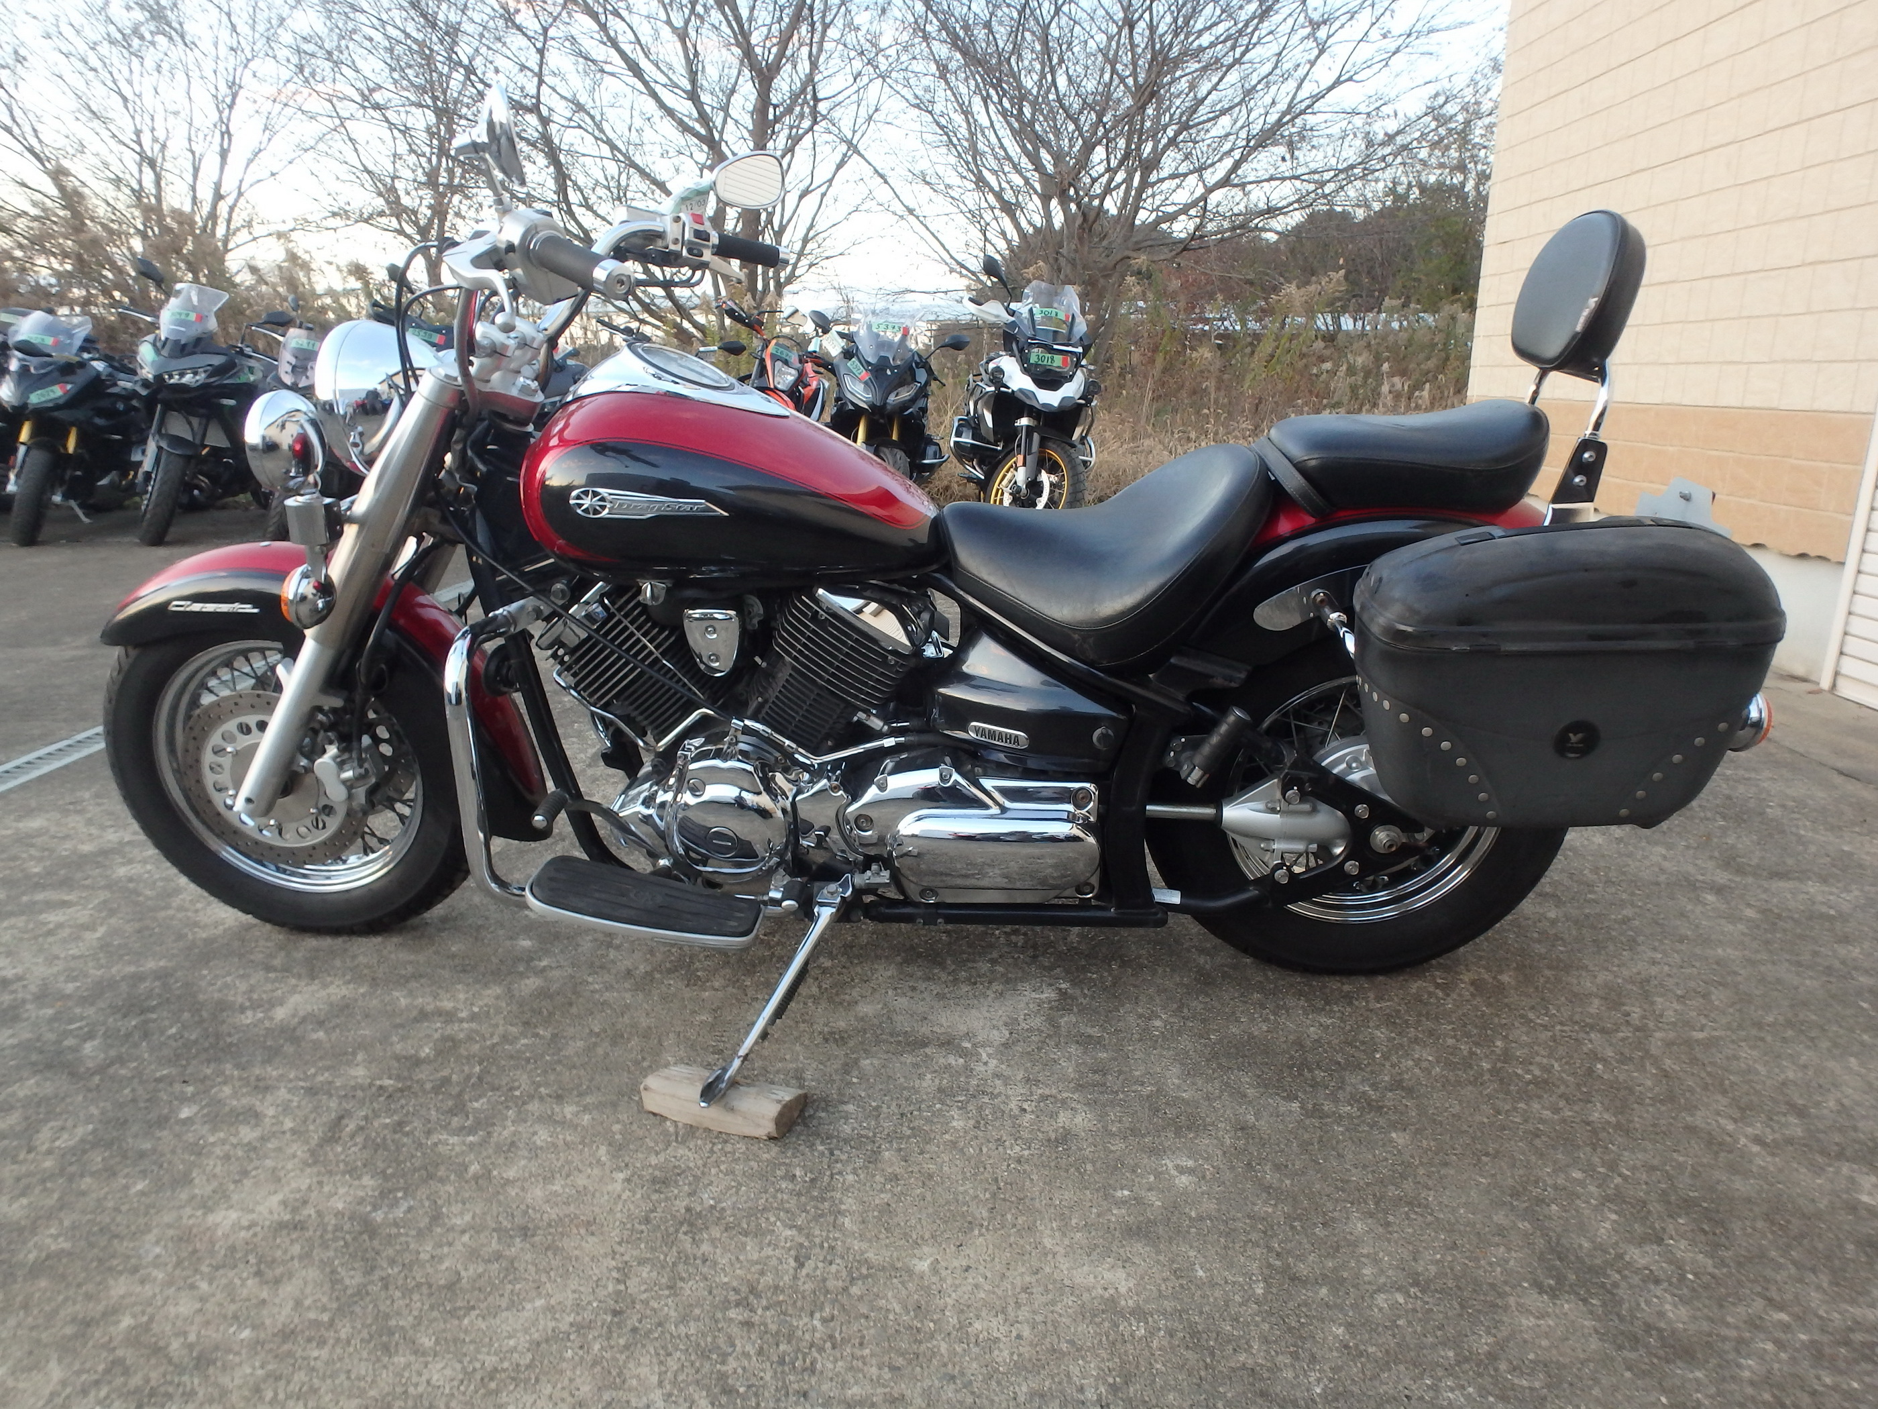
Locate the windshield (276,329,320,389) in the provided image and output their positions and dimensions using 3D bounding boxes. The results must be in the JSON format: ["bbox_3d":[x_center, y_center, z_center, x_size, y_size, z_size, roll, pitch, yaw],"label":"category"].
[{"bbox_3d":[-3.598,-1.937,6.400,0.260,0.350,0.110,-2,-1,-10],"label":"windshield"}]

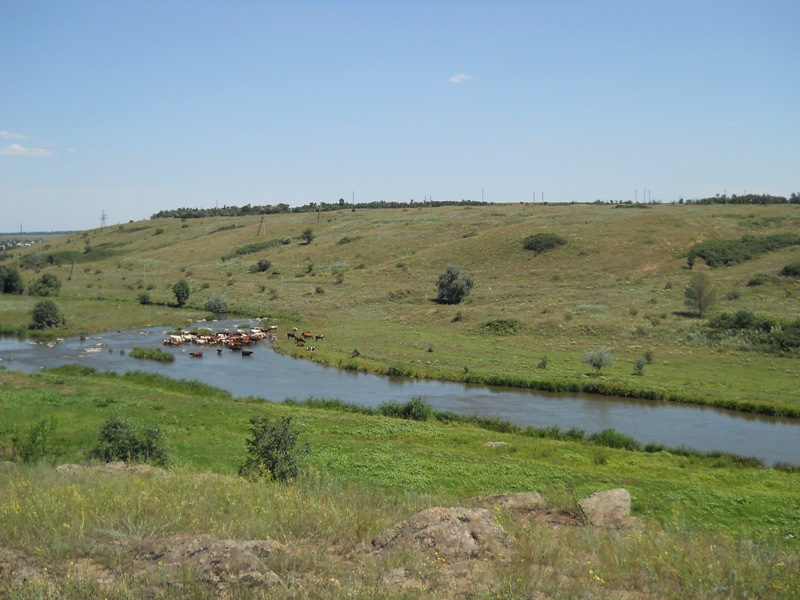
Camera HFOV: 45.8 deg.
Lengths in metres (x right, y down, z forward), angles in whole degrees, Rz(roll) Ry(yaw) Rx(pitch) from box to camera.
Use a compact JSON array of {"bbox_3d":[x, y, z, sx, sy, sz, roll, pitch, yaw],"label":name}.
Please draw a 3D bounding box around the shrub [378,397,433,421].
[{"bbox_3d":[0.604,11.909,104.000,5.700,2.400,3.800,0,4,0],"label":"shrub"}]

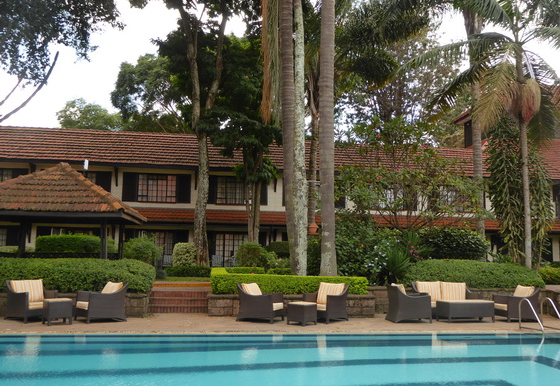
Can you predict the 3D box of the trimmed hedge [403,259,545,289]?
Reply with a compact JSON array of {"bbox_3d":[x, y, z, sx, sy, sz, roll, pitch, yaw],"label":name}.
[{"bbox_3d":[5.524,2.312,16.247,3.600,0.800,1.700,2,-6,-8],"label":"trimmed hedge"}]

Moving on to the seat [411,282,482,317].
[{"bbox_3d":[4.187,2.695,14.183,1.550,0.880,0.840,2,-6,-9],"label":"seat"}]

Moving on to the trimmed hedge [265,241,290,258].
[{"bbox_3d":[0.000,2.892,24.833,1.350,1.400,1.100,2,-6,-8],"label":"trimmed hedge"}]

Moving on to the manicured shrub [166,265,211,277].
[{"bbox_3d":[-3.265,2.848,20.313,1.650,0.450,0.700,2,-6,-8],"label":"manicured shrub"}]

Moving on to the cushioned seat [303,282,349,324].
[{"bbox_3d":[1.084,2.572,13.283,0.720,0.840,0.860,-4,-8,40],"label":"cushioned seat"}]

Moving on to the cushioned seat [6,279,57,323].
[{"bbox_3d":[-5.367,2.317,12.272,0.870,0.850,0.770,-3,-8,36],"label":"cushioned seat"}]

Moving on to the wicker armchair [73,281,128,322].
[{"bbox_3d":[-3.867,2.347,12.272,0.870,0.850,0.770,6,-8,-37],"label":"wicker armchair"}]

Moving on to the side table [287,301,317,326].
[{"bbox_3d":[0.498,2.638,12.351,0.470,0.460,0.470,-3,-8,37],"label":"side table"}]

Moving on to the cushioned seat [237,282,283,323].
[{"bbox_3d":[-0.439,2.480,12.889,0.870,0.850,0.770,-2,-7,24],"label":"cushioned seat"}]

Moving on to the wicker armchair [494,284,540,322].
[{"bbox_3d":[5.902,2.759,14.118,0.860,0.840,0.720,2,-6,-9],"label":"wicker armchair"}]

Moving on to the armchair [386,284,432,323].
[{"bbox_3d":[3.069,2.633,13.480,0.860,0.840,0.720,2,-6,-7],"label":"armchair"}]

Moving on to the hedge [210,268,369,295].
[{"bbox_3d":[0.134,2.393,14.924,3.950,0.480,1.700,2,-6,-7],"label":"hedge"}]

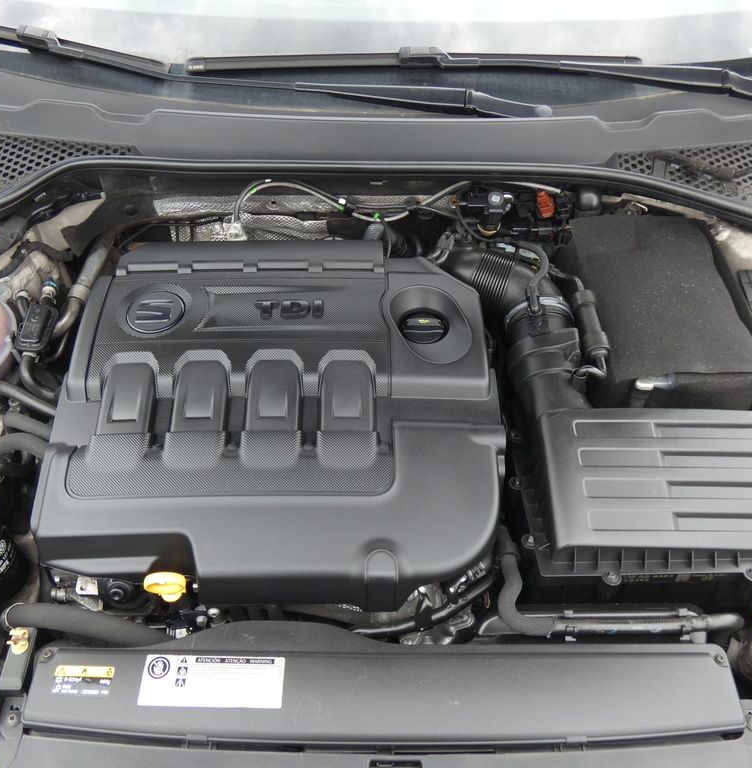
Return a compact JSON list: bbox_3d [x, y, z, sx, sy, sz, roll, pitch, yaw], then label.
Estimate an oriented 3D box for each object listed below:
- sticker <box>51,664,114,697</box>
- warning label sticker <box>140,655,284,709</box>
[{"bbox_3d":[-0.294,0.297,0.742,0.060,0.001,0.032,0,50,0],"label":"sticker"},{"bbox_3d":[-0.164,0.298,0.740,0.141,0.001,0.051,0,50,0],"label":"warning label sticker"}]

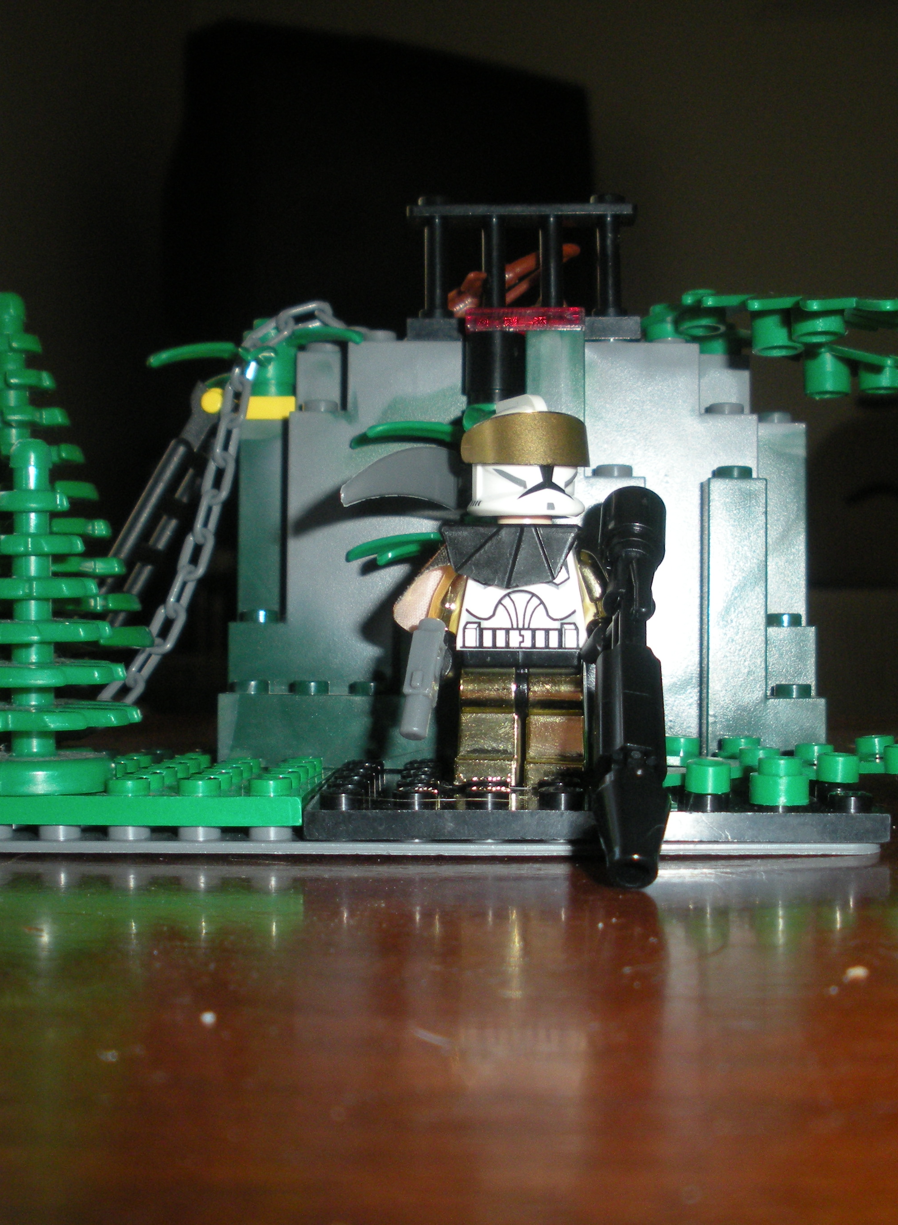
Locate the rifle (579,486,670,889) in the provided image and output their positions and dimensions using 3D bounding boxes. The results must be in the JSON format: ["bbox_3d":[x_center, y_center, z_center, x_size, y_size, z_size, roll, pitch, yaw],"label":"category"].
[{"bbox_3d":[0.019,0.006,0.181,0.009,0.010,0.061,0,37,6],"label":"rifle"}]

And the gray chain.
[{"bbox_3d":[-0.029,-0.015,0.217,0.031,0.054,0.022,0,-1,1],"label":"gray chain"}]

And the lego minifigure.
[{"bbox_3d":[0.006,-0.003,0.199,0.025,0.048,0.021,0,-1,1],"label":"lego minifigure"}]

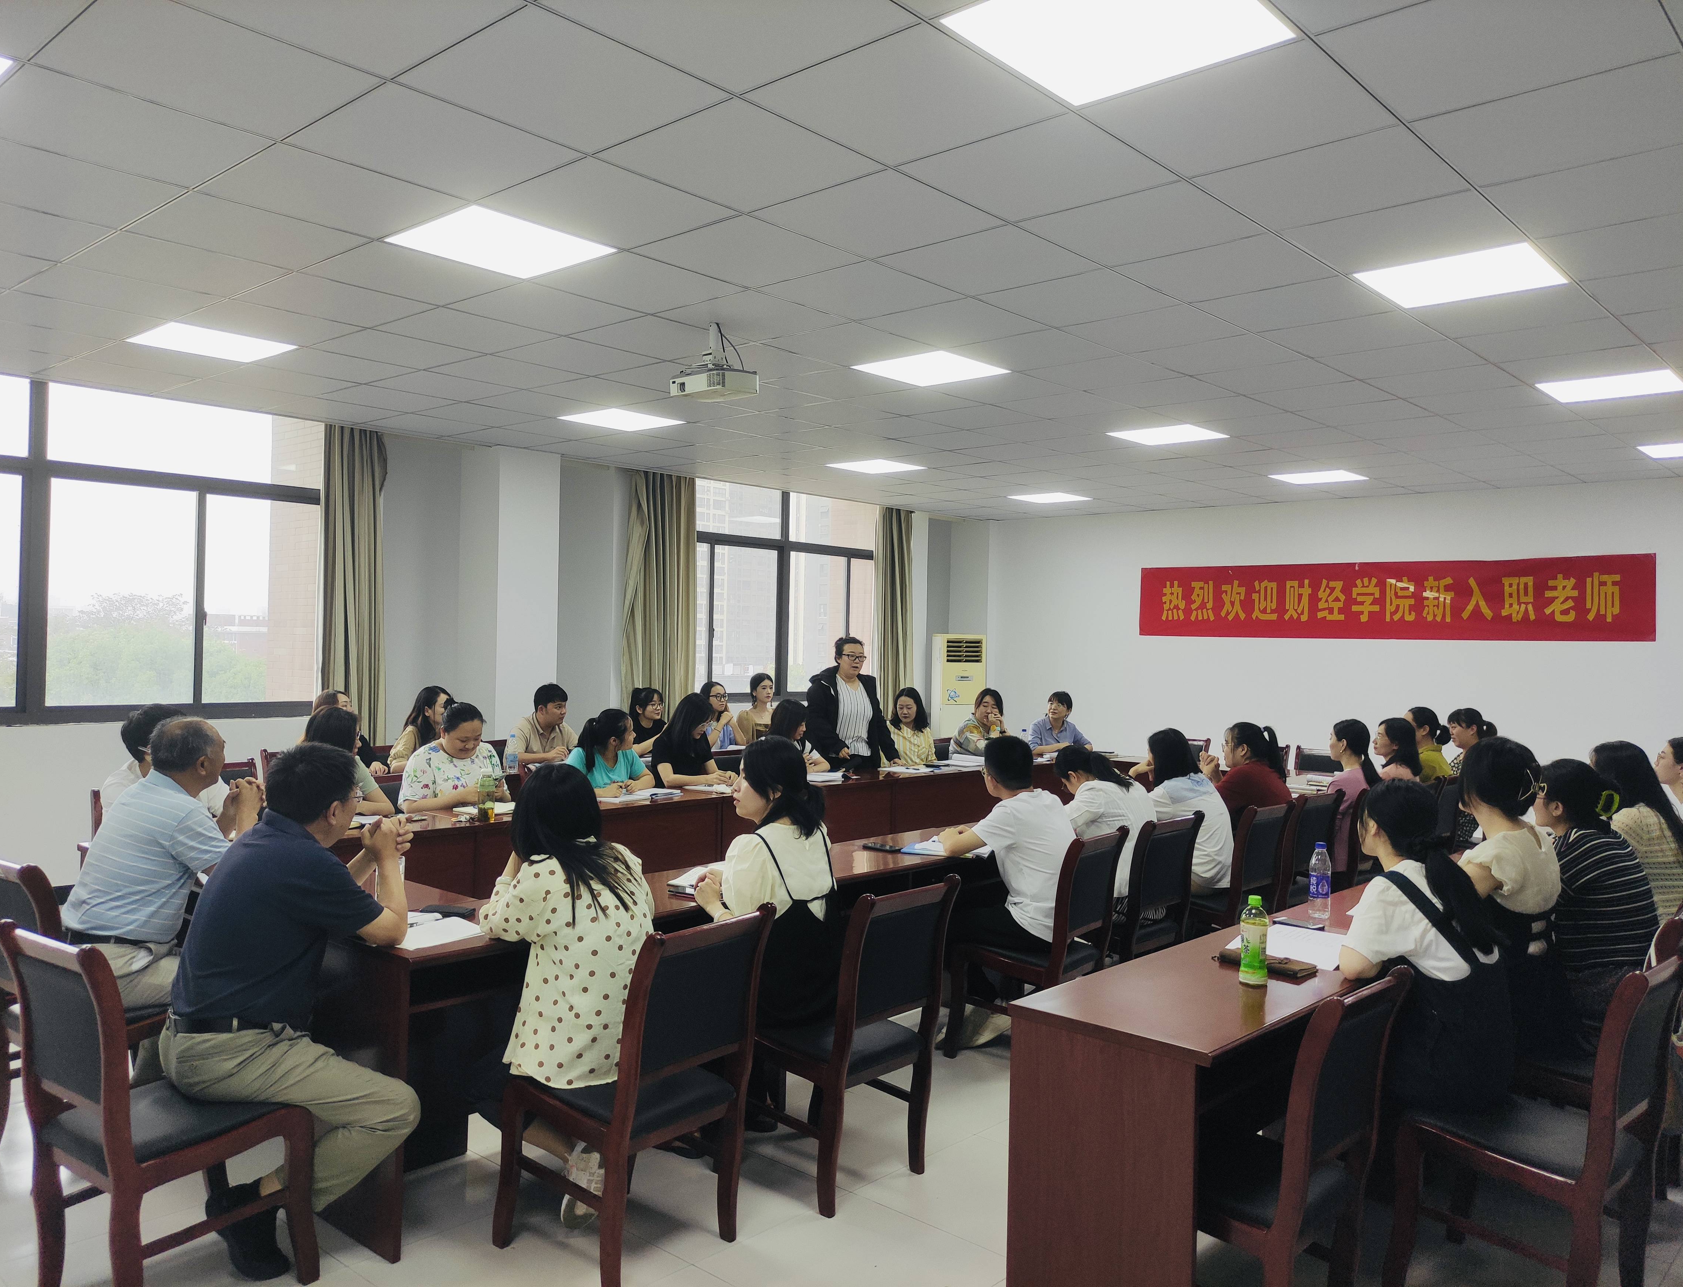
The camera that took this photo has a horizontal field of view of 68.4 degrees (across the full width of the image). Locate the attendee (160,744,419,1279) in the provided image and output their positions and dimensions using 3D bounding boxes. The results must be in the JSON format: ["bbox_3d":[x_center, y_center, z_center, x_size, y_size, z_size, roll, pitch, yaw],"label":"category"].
[{"bbox_3d":[-1.398,0.897,3.089,0.720,1.290,0.560,1,0,-43],"label":"attendee"}]

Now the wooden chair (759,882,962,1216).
[{"bbox_3d":[-0.006,1.124,3.726,0.590,0.900,0.460,1,0,42],"label":"wooden chair"}]

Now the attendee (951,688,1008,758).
[{"bbox_3d":[1.067,0.966,9.266,0.720,1.270,0.520,1,0,42],"label":"attendee"}]

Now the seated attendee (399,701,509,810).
[{"bbox_3d":[-1.870,0.913,6.045,0.720,1.270,0.540,1,0,42],"label":"seated attendee"}]

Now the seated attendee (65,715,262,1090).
[{"bbox_3d":[-2.142,0.890,3.915,0.520,1.310,0.740,1,0,42],"label":"seated attendee"}]

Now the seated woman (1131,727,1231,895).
[{"bbox_3d":[1.493,0.991,5.734,0.660,1.210,0.480,1,0,42],"label":"seated woman"}]

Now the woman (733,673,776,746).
[{"bbox_3d":[-0.693,0.904,10.241,0.470,1.290,0.700,1,0,-40],"label":"woman"}]

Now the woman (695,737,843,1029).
[{"bbox_3d":[-0.263,0.929,3.855,0.720,1.280,0.480,1,0,37],"label":"woman"}]

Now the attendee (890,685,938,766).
[{"bbox_3d":[0.481,0.931,8.300,0.480,1.260,0.680,1,0,-38],"label":"attendee"}]

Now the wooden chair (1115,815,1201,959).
[{"bbox_3d":[1.094,1.146,4.971,0.570,0.940,0.455,1,0,42],"label":"wooden chair"}]

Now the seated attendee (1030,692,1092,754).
[{"bbox_3d":[1.724,0.995,9.836,0.500,1.220,0.680,1,0,-28],"label":"seated attendee"}]

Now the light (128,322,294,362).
[{"bbox_3d":[-2.944,-1.411,5.797,0.590,0.040,0.590,1,0,42],"label":"light"}]

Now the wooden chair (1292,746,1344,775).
[{"bbox_3d":[3.161,1.164,8.279,0.470,0.900,0.570,1,0,42],"label":"wooden chair"}]

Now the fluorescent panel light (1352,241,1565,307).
[{"bbox_3d":[2.211,-1.308,4.410,0.590,0.040,0.590,1,0,42],"label":"fluorescent panel light"}]

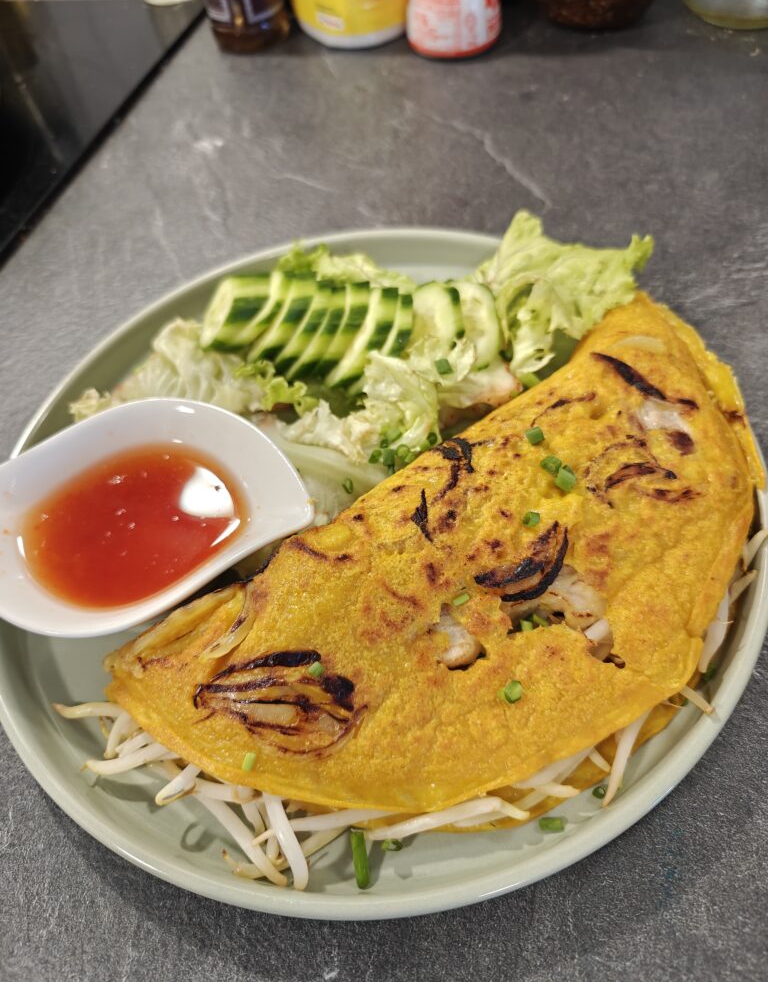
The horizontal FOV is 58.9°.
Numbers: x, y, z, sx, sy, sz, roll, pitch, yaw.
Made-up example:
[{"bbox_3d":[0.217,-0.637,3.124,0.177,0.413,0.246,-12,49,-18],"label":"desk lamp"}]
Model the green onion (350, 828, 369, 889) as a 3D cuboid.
[{"bbox_3d":[-0.006,0.095,0.176,0.004,0.003,0.013,-11,73,1],"label":"green onion"}]

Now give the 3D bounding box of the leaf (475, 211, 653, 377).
[{"bbox_3d":[0.065,-0.073,0.254,0.063,0.039,0.058,0,56,8],"label":"leaf"}]

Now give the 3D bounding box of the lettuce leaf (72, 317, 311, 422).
[{"bbox_3d":[-0.074,-0.044,0.267,0.095,0.029,0.043,-1,56,8],"label":"lettuce leaf"}]

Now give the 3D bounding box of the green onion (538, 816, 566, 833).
[{"bbox_3d":[0.044,0.087,0.177,0.007,0.004,0.004,2,56,10],"label":"green onion"}]

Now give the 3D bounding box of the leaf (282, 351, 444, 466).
[{"bbox_3d":[-0.008,-0.030,0.244,0.056,0.027,0.037,3,57,10],"label":"leaf"}]

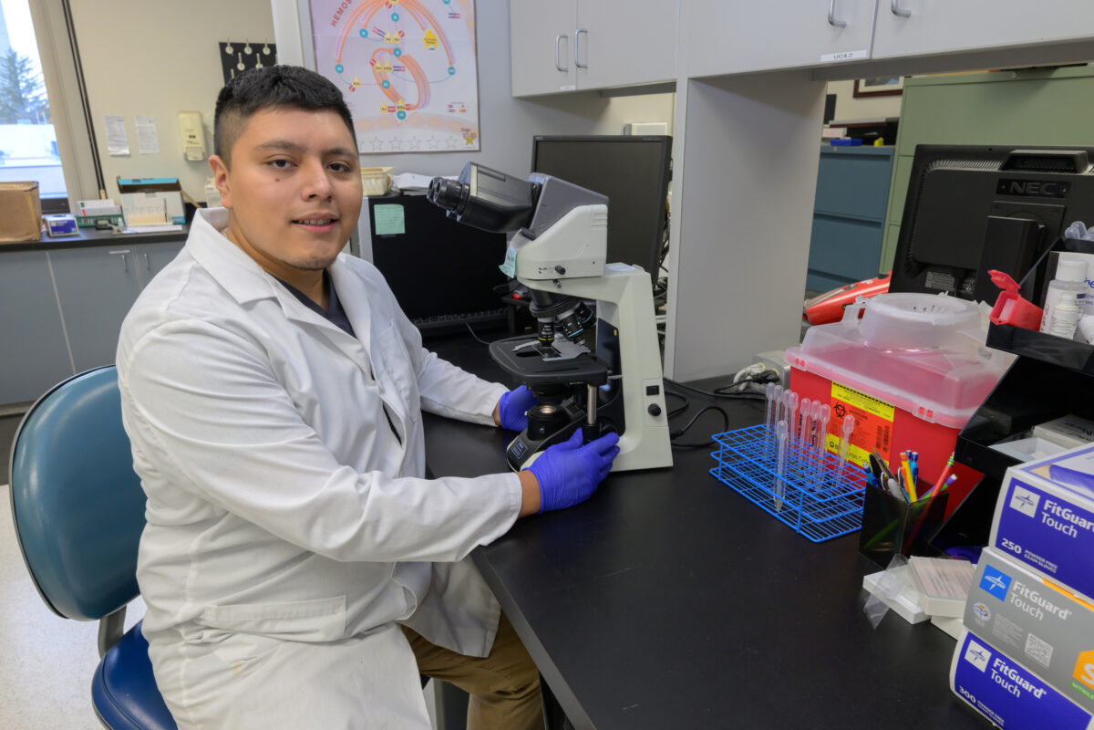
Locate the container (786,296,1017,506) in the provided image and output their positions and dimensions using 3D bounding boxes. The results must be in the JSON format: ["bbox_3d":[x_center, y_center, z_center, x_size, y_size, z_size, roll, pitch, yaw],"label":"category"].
[{"bbox_3d":[0.566,0.053,1.130,0.212,0.290,0.332,-10,20,-24],"label":"container"}]

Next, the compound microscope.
[{"bbox_3d":[0.004,-0.081,1.229,0.380,0.506,0.235,-6,19,-14],"label":"compound microscope"}]

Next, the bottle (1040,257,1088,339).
[{"bbox_3d":[0.594,-0.065,0.841,0.038,0.100,0.038,-10,20,-24],"label":"bottle"}]

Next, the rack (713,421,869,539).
[{"bbox_3d":[0.377,0.175,1.134,0.119,0.065,0.245,-9,20,-23],"label":"rack"}]

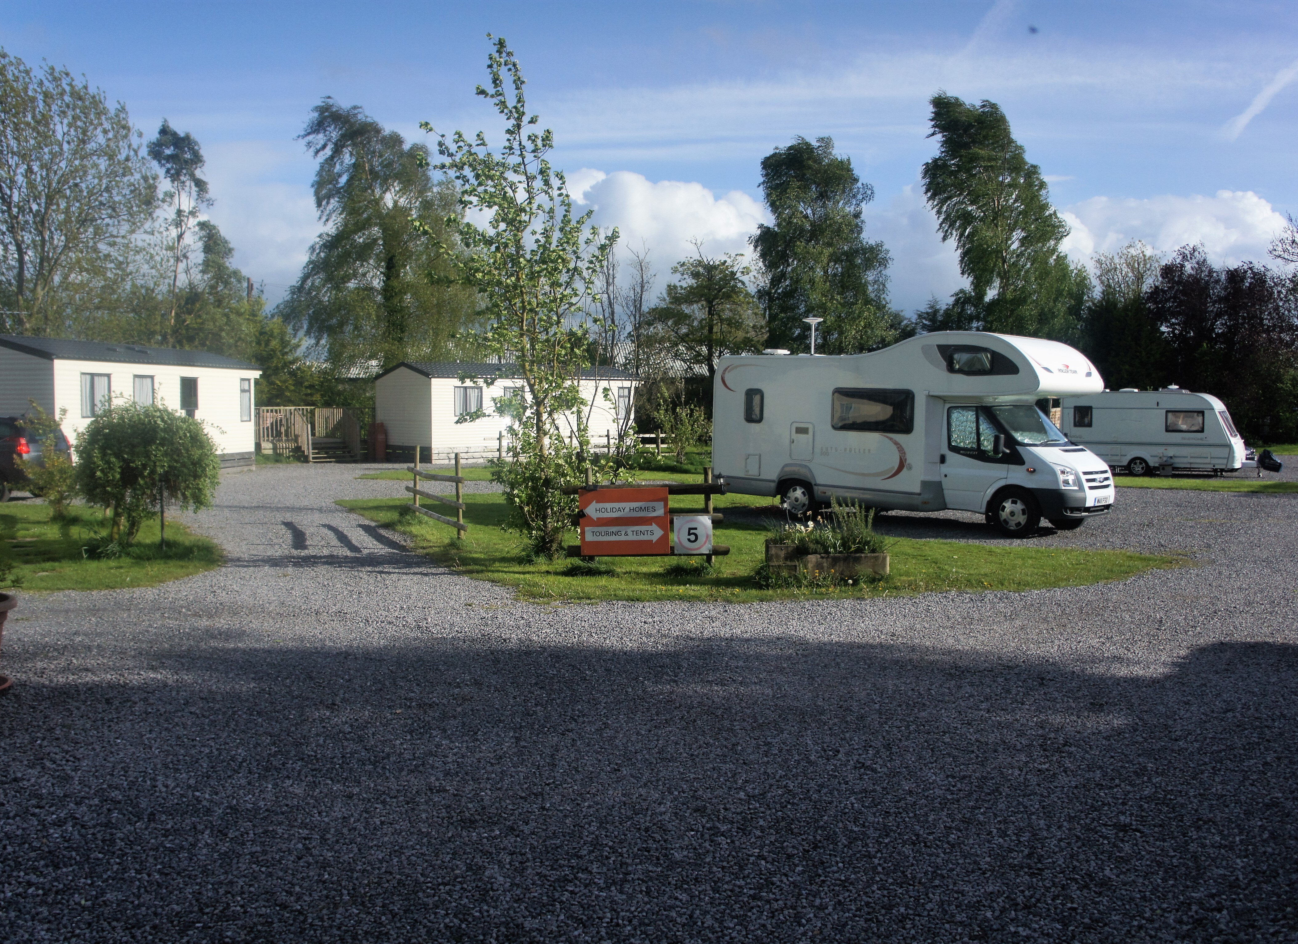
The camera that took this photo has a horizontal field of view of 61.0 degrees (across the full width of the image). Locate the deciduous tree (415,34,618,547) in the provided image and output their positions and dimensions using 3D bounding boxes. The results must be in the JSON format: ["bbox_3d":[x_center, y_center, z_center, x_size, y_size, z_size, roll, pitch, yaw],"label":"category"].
[{"bbox_3d":[-1.576,-2.083,13.403,2.380,6.300,2.260,0,3,0],"label":"deciduous tree"}]

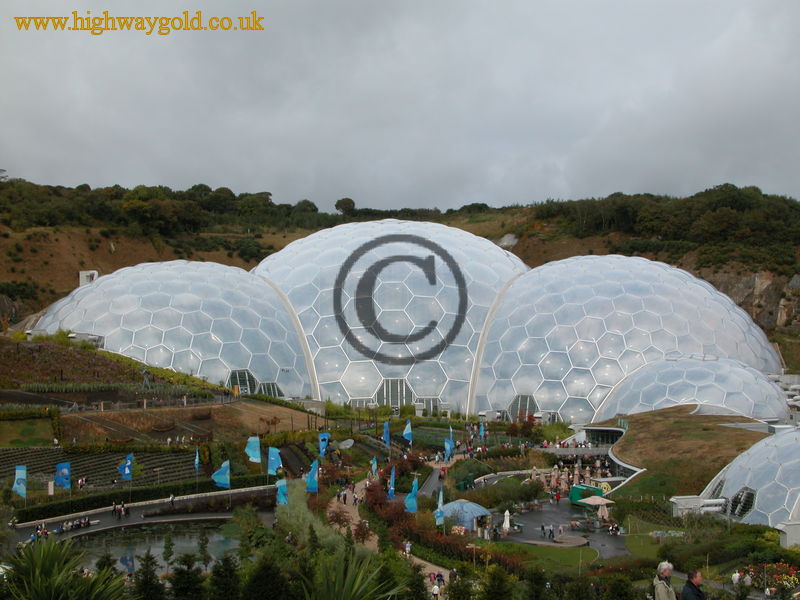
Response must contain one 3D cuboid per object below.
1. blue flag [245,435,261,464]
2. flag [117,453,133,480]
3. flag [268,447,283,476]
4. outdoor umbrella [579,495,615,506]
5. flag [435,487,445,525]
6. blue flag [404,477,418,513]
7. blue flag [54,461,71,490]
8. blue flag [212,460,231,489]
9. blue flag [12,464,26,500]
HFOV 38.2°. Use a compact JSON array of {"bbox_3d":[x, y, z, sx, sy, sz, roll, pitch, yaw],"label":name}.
[{"bbox_3d":[-21.277,21.784,167.250,2.100,3.900,0.300,0,0,-7],"label":"blue flag"},{"bbox_3d":[-35.998,21.795,151.255,2.100,3.750,0.300,0,0,-13],"label":"flag"},{"bbox_3d":[-17.083,22.160,158.550,2.000,3.900,0.300,0,0,-6],"label":"flag"},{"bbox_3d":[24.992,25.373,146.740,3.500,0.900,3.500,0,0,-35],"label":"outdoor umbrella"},{"bbox_3d":[4.238,22.050,123.983,1.400,3.950,0.300,0,0,2],"label":"flag"},{"bbox_3d":[1.315,22.353,132.116,1.600,4.000,0.300,0,0,1],"label":"blue flag"},{"bbox_3d":[-43.277,22.568,148.168,2.100,3.700,0.300,0,0,-16],"label":"blue flag"},{"bbox_3d":[-24.008,23.470,155.415,2.400,3.900,0.300,0,0,-9],"label":"blue flag"},{"bbox_3d":[-43.309,20.659,131.520,1.700,3.950,0.300,0,0,-18],"label":"blue flag"}]

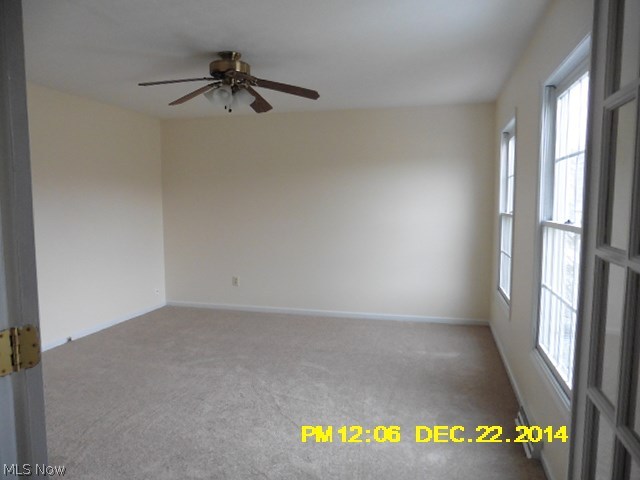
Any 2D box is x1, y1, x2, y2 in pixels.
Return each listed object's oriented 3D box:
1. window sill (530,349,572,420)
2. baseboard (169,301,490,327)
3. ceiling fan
[{"bbox_3d":[1.155,0.684,2.235,0.060,0.065,0.880,1,5,15],"label":"window sill"},{"bbox_3d":[-0.094,0.881,5.449,4.101,0.080,0.020,1,5,15],"label":"baseboard"},{"bbox_3d":[-0.654,-1.142,3.224,1.280,0.380,1.250,1,5,15],"label":"ceiling fan"}]

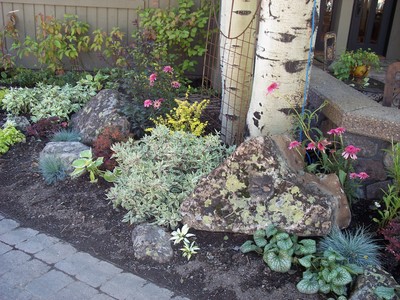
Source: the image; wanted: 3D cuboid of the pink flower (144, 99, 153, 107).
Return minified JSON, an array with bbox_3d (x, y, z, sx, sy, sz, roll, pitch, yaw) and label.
[{"bbox_3d":[-0.410,-0.378,3.587,0.068,0.060,0.068,2,20,0],"label":"pink flower"}]

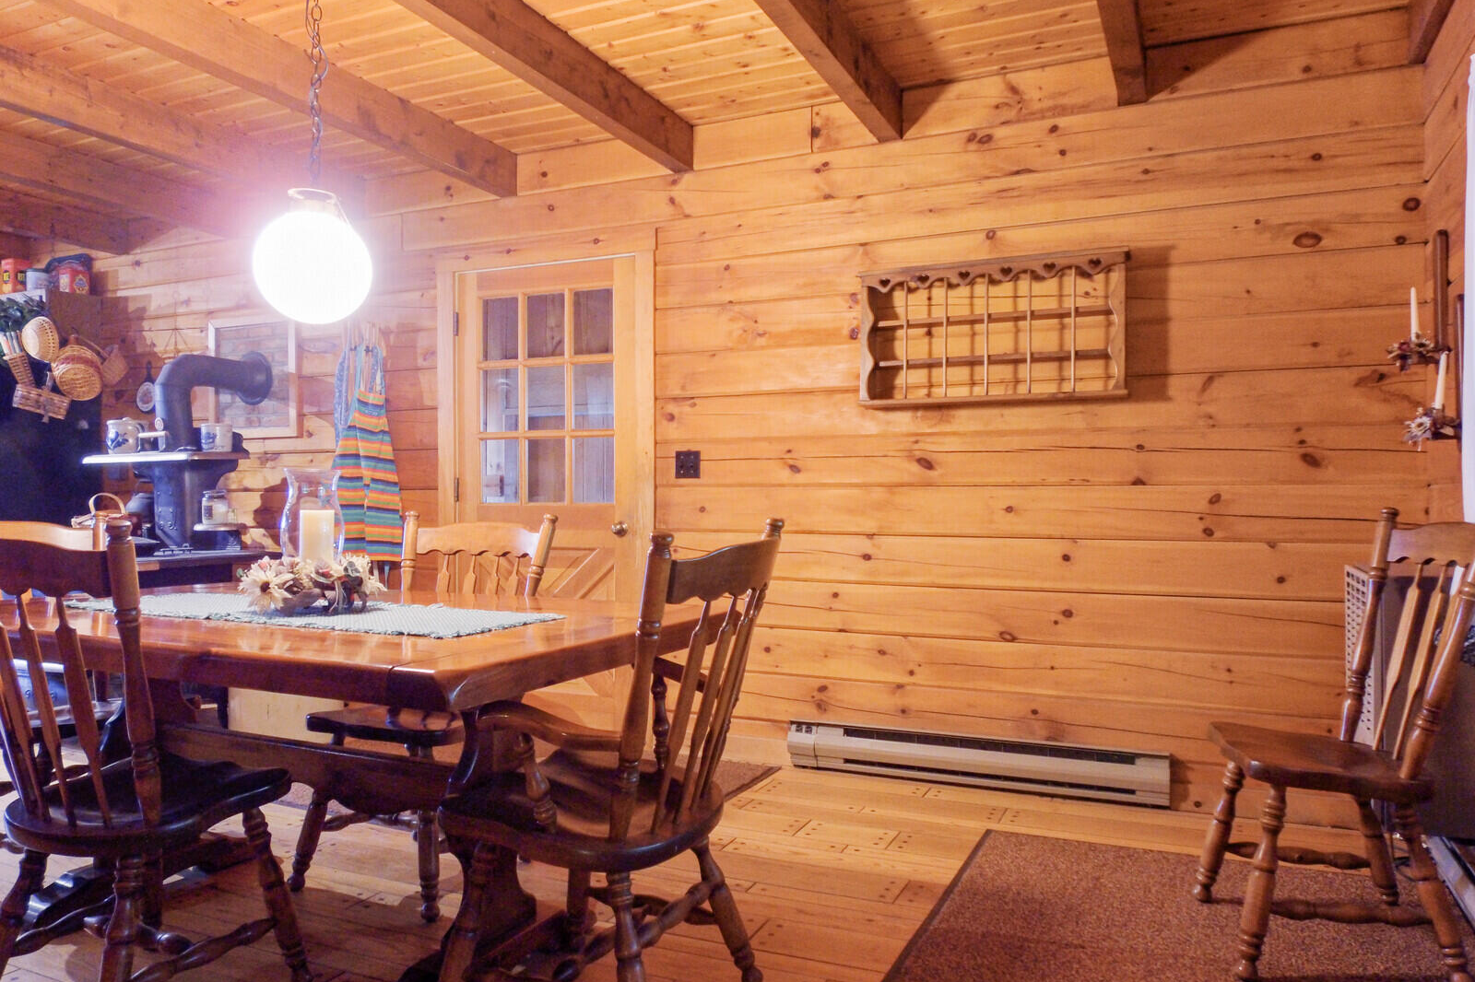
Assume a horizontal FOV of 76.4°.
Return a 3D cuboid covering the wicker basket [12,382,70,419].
[{"bbox_3d":[-3.586,-0.466,4.825,0.075,0.120,0.245,0,-10,23],"label":"wicker basket"}]

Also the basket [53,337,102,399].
[{"bbox_3d":[-3.483,-0.629,4.941,0.235,0.250,0.150,0,22,-40],"label":"basket"}]

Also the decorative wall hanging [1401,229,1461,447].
[{"bbox_3d":[1.902,-0.420,2.580,0.120,0.600,0.290,0,0,25],"label":"decorative wall hanging"}]

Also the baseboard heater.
[{"bbox_3d":[0.807,0.953,3.315,1.314,0.172,0.066,0,0,23],"label":"baseboard heater"}]

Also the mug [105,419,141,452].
[{"bbox_3d":[-2.843,-0.253,4.335,0.138,0.148,0.122,0,0,-33],"label":"mug"}]

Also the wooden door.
[{"bbox_3d":[-0.847,0.033,4.044,1.020,2.070,0.070,0,0,23],"label":"wooden door"}]

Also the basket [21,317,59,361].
[{"bbox_3d":[-3.558,-0.768,4.789,0.230,0.230,0.100,9,3,22],"label":"basket"}]

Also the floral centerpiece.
[{"bbox_3d":[-1.121,0.239,2.470,0.350,0.130,0.340,0,0,-24],"label":"floral centerpiece"}]

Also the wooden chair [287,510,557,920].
[{"bbox_3d":[-0.862,0.566,2.627,0.510,0.985,0.530,0,0,25],"label":"wooden chair"}]

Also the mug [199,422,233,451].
[{"bbox_3d":[-2.301,-0.237,4.141,0.125,0.125,0.130,0,0,-29],"label":"mug"}]

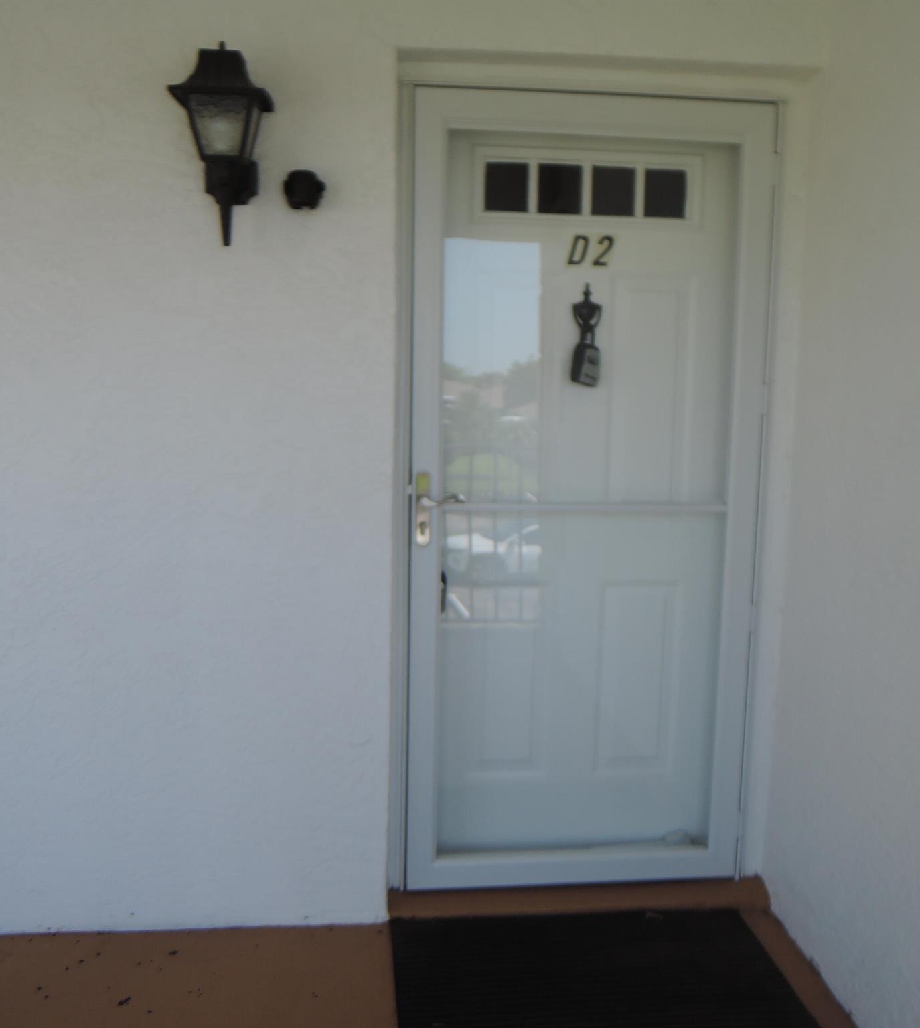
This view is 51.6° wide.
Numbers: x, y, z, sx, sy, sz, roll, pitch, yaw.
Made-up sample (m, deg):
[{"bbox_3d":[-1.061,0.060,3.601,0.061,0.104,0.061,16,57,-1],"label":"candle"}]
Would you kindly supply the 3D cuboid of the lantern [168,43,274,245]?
[{"bbox_3d":[-0.502,-0.789,2.036,0.194,0.418,0.198,0,7,-6],"label":"lantern"}]

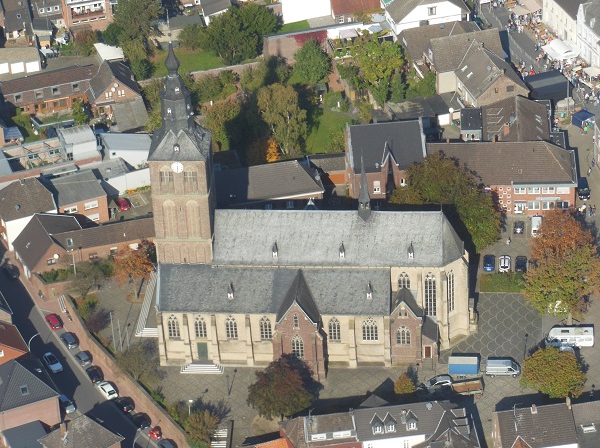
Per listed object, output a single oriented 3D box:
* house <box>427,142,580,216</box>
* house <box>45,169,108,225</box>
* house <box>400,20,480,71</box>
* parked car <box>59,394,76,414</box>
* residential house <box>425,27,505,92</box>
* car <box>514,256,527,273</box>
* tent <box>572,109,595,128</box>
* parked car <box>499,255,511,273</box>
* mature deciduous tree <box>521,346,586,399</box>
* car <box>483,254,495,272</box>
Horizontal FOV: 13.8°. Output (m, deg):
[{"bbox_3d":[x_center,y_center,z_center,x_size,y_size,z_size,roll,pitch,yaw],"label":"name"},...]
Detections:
[{"bbox_3d":[33.378,-9.015,409.275,24.600,10.800,10.900,1,36,5],"label":"house"},{"bbox_3d":[-37.860,-3.700,424.890,8.600,7.000,7.200,-15,34,-18],"label":"house"},{"bbox_3d":[26.930,-34.390,466.550,16.000,8.600,10.000,-11,33,-12],"label":"house"},{"bbox_3d":[-35.720,27.380,380.240,1.760,1.480,4.200,-18,35,-23],"label":"parked car"},{"bbox_3d":[30.530,-30.740,459.260,13.600,9.800,9.400,-11,33,-12],"label":"residential house"},{"bbox_3d":[35.337,6.304,396.028,1.760,1.460,4.150,1,36,5],"label":"car"},{"bbox_3d":[48.919,-18.122,427.385,2.900,3.000,2.700,-26,42,-29],"label":"tent"},{"bbox_3d":[33.620,6.540,407.290,1.740,1.450,3.950,-2,32,3],"label":"parked car"},{"bbox_3d":[37.432,22.948,366.252,9.800,9.400,9.800,-2,36,1],"label":"mature deciduous tree"},{"bbox_3d":[30.309,6.138,396.595,1.750,1.460,4.100,1,36,5],"label":"car"}]

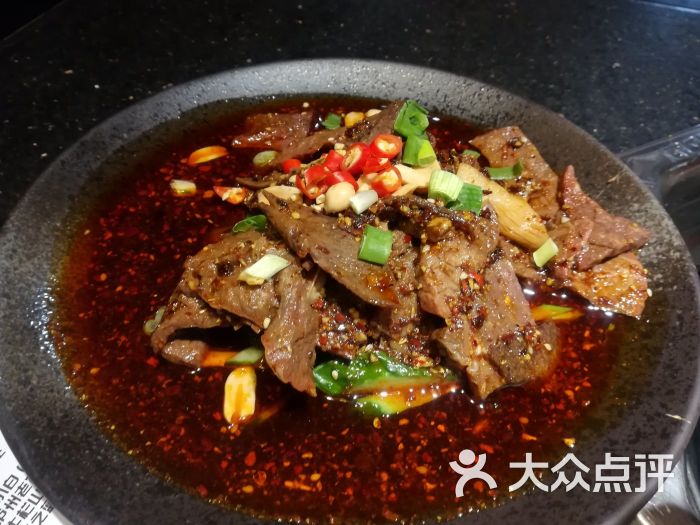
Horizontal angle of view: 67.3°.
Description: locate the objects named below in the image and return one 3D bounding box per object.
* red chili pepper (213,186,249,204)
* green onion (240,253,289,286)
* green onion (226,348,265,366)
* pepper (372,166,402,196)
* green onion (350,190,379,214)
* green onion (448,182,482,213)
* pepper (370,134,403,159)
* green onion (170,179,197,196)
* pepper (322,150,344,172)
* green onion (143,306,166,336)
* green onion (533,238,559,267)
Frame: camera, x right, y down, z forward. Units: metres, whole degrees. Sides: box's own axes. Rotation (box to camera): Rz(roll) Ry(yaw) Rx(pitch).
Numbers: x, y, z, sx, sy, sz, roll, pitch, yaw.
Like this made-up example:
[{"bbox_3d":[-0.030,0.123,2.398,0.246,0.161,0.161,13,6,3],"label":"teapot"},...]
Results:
[{"bbox_3d":[-0.055,-0.031,0.240,0.016,0.007,0.009,13,50,7],"label":"red chili pepper"},{"bbox_3d":[-0.032,0.002,0.195,0.017,0.008,0.009,-23,54,-14],"label":"green onion"},{"bbox_3d":[-0.037,0.033,0.186,0.013,0.006,0.006,-12,51,-14],"label":"green onion"},{"bbox_3d":[0.015,-0.033,0.215,0.013,0.009,0.012,-33,99,-27],"label":"pepper"},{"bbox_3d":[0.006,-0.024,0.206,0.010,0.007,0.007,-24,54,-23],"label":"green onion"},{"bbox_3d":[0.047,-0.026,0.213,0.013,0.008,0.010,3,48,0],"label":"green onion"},{"bbox_3d":[0.016,-0.050,0.227,0.013,0.008,0.011,-32,87,-27],"label":"pepper"},{"bbox_3d":[-0.078,-0.035,0.245,0.011,0.007,0.007,8,49,3],"label":"green onion"},{"bbox_3d":[-0.007,-0.042,0.222,0.009,0.009,0.010,-48,62,2],"label":"pepper"},{"bbox_3d":[-0.073,0.022,0.195,0.006,0.006,0.012,20,51,13],"label":"green onion"},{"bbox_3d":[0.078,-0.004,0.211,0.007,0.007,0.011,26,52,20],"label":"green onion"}]

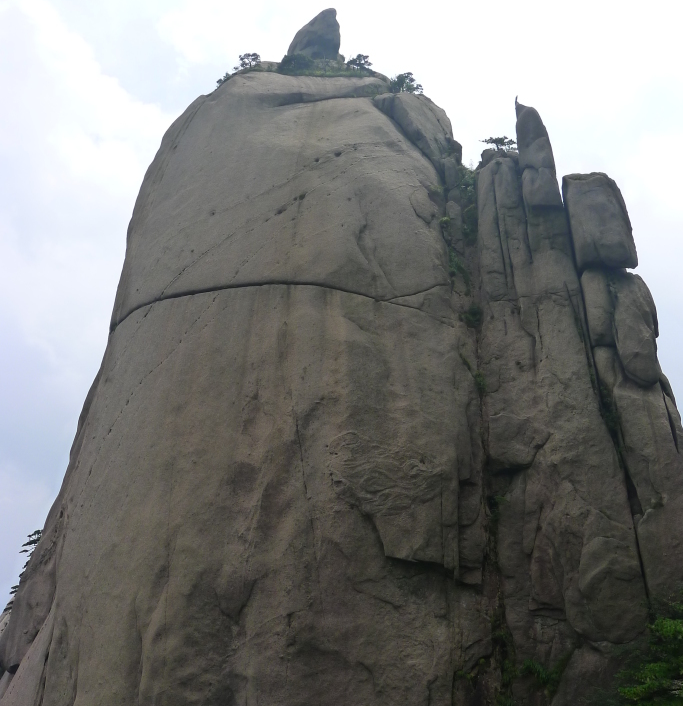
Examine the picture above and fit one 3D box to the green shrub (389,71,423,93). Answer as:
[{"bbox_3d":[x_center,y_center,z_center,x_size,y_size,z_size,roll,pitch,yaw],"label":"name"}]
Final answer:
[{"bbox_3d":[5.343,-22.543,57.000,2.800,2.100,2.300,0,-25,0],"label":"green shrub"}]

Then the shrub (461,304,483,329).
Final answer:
[{"bbox_3d":[8.569,-2.406,45.000,1.450,1.600,1.300,0,-25,0],"label":"shrub"}]

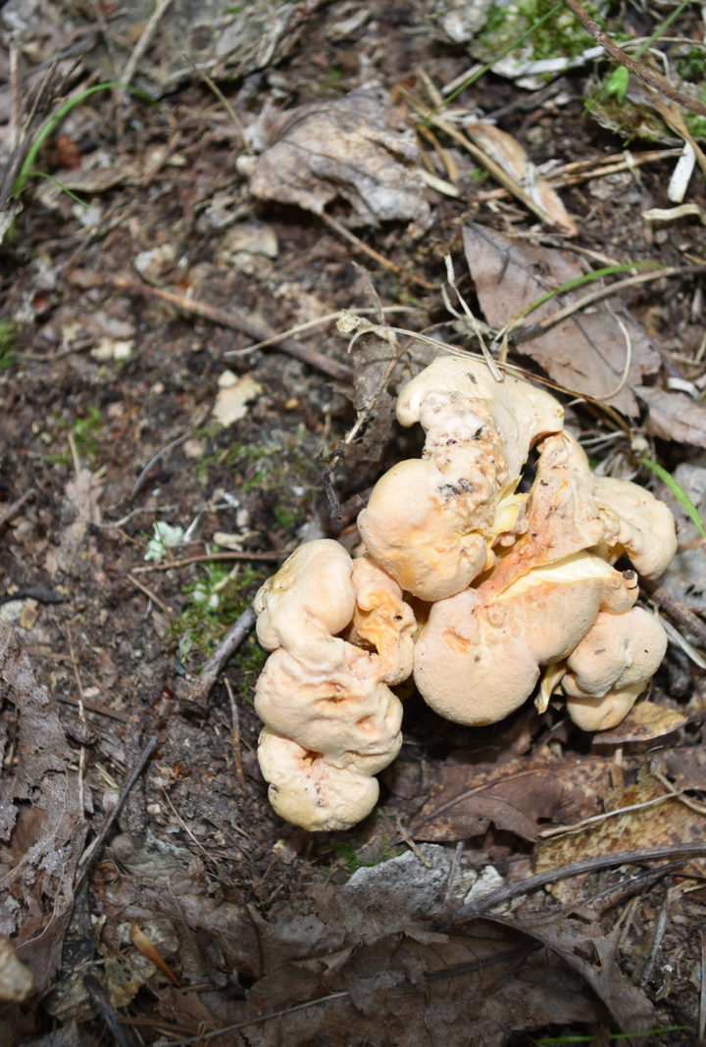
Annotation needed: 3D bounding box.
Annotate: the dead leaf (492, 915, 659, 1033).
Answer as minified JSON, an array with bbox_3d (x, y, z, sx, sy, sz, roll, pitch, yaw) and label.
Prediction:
[{"bbox_3d":[0.080,0.147,0.401,0.064,0.016,0.024,36,65,20],"label":"dead leaf"}]

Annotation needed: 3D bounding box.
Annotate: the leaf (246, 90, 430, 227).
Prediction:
[{"bbox_3d":[-0.007,-0.173,0.573,0.090,0.035,0.078,0,56,0],"label":"leaf"}]

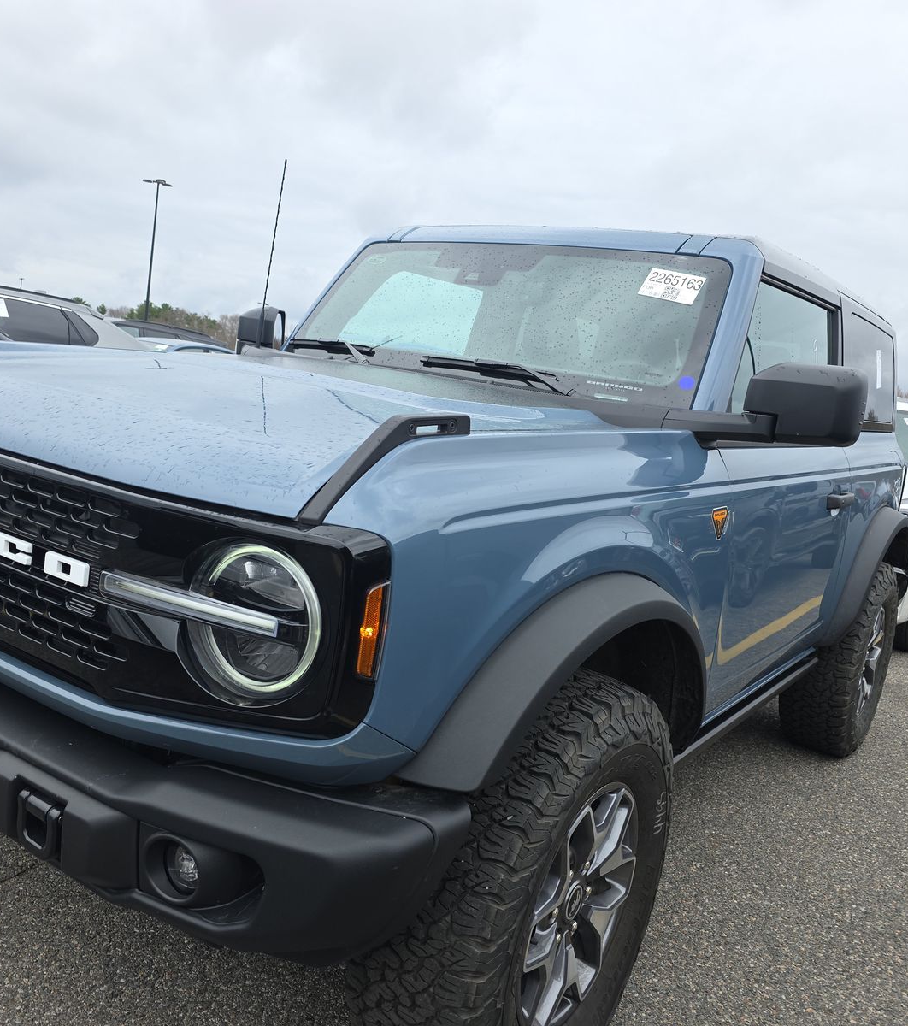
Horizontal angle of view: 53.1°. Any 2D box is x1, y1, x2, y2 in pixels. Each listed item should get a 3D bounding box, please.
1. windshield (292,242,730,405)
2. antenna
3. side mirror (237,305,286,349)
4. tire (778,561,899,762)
[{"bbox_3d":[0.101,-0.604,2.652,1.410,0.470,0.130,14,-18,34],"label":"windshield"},{"bbox_3d":[-0.581,-0.828,2.908,0.020,0.580,0.020,14,7,34],"label":"antenna"},{"bbox_3d":[-0.689,-0.637,3.164,0.290,0.190,0.130,14,10,34],"label":"side mirror"},{"bbox_3d":[1.615,0.595,3.807,0.280,0.820,0.820,14,10,34],"label":"tire"}]

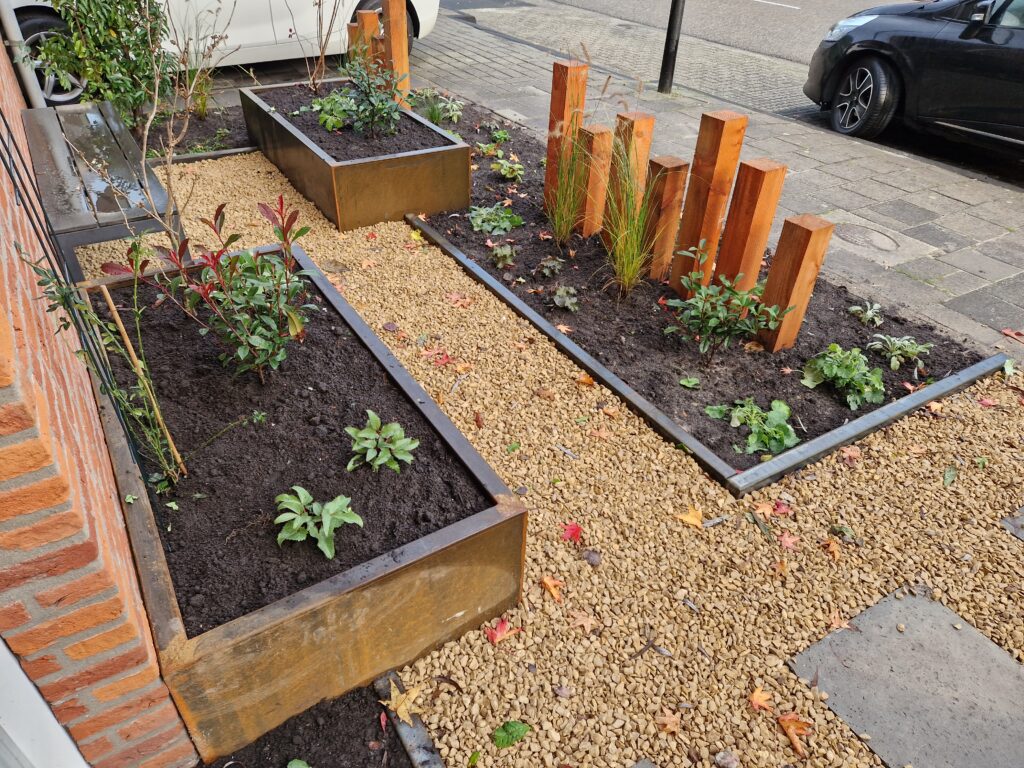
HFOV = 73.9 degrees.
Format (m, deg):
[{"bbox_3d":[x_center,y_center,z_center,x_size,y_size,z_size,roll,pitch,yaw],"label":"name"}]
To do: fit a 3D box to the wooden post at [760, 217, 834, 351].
[{"bbox_3d":[1.076,-0.381,2.625,0.117,0.511,0.117,-17,40,-25],"label":"wooden post"}]

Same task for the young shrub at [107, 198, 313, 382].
[{"bbox_3d":[-0.828,-0.259,1.888,0.530,0.480,0.460,-14,38,-21],"label":"young shrub"}]

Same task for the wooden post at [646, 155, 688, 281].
[{"bbox_3d":[0.684,-0.750,3.104,0.117,0.520,0.117,-17,40,-25],"label":"wooden post"}]

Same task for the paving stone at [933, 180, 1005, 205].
[{"bbox_3d":[2.859,-1.181,4.309,0.300,0.050,0.300,-19,41,-26],"label":"paving stone"}]

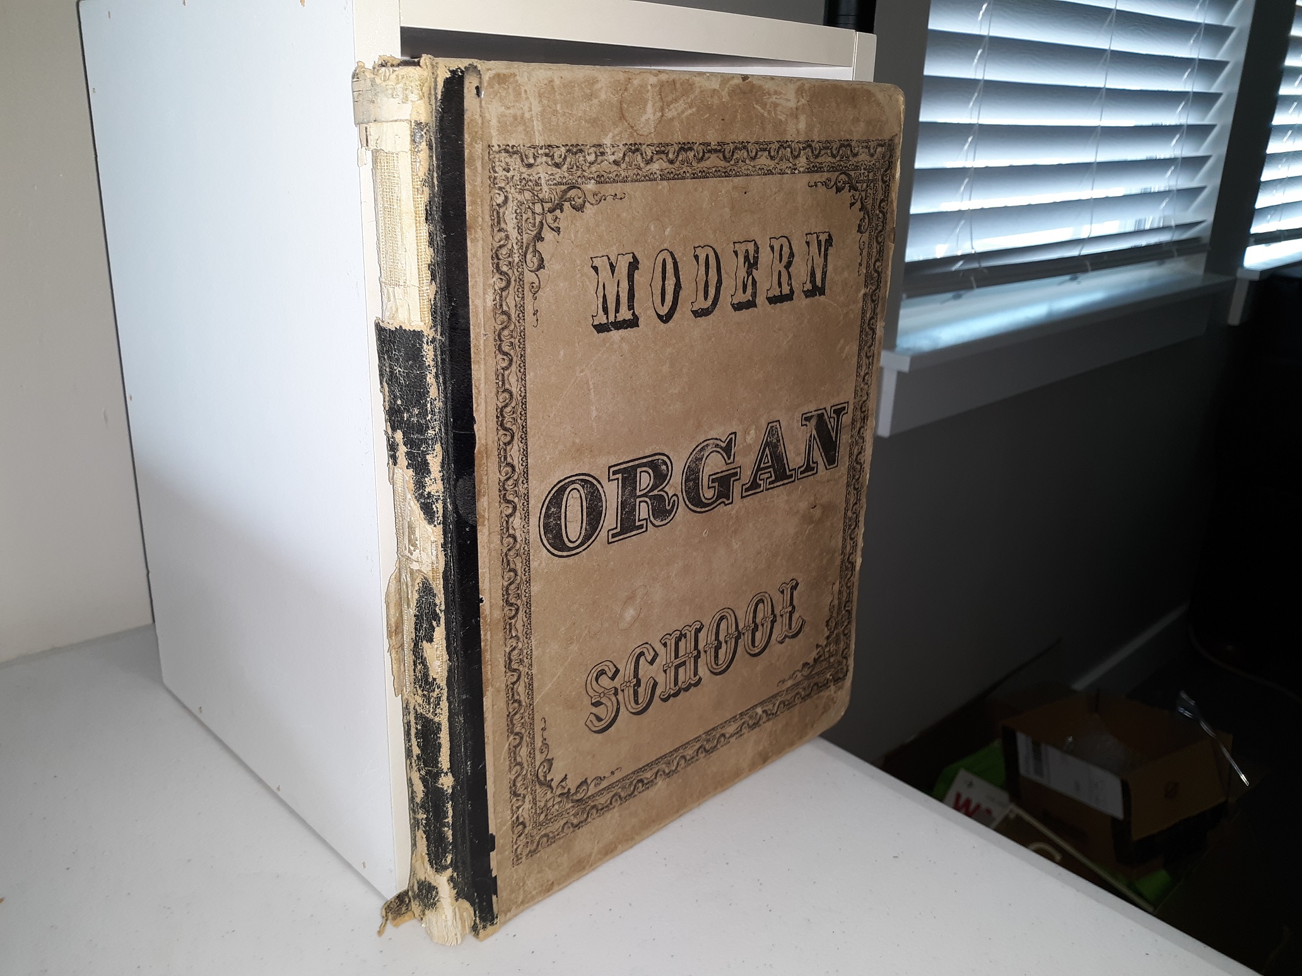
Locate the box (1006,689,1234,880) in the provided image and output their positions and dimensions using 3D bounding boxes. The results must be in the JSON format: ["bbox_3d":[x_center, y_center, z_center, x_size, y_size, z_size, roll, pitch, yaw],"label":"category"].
[{"bbox_3d":[0.599,0.378,1.390,0.180,0.130,0.182,-12,19,-32],"label":"box"}]

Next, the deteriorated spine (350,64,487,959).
[{"bbox_3d":[-0.082,0.023,0.394,0.022,0.340,0.037,-16,26,-40],"label":"deteriorated spine"}]

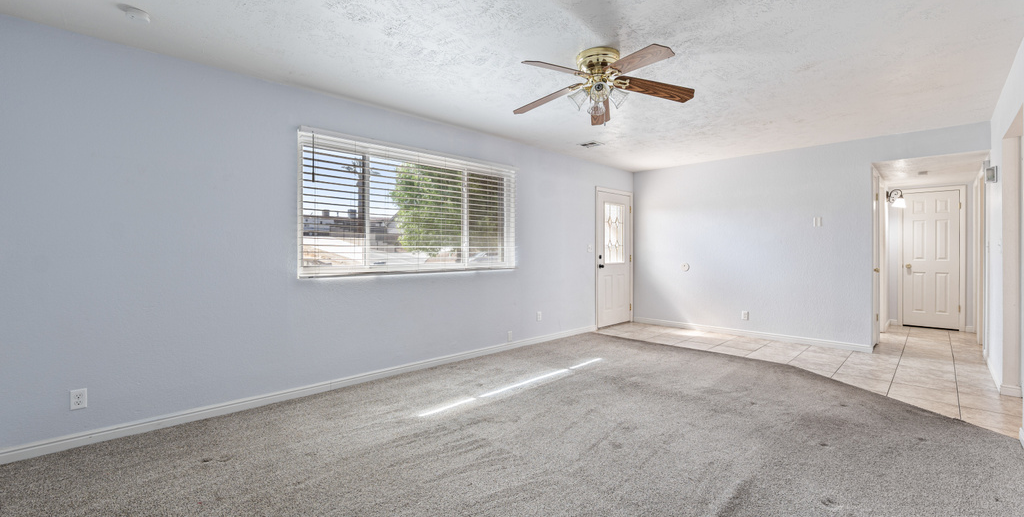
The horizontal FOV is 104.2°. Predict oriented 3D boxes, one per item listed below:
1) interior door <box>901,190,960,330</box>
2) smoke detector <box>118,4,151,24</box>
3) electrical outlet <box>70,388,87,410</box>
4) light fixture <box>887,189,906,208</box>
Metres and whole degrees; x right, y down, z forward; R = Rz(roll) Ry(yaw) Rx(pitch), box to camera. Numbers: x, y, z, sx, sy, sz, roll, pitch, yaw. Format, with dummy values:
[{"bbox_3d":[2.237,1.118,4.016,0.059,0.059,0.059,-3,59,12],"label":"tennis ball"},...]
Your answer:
[{"bbox_3d":[6.175,0.014,5.876,0.045,1.998,0.587,-1,1,-43],"label":"interior door"},{"bbox_3d":[-2.029,-1.308,2.152,0.115,0.037,0.115,-1,1,-43],"label":"smoke detector"},{"bbox_3d":[-2.551,0.833,2.348,0.070,0.114,0.010,-1,1,-43],"label":"electrical outlet"},{"bbox_3d":[5.477,-0.844,5.661,0.150,0.260,0.210,-1,1,-43],"label":"light fixture"}]

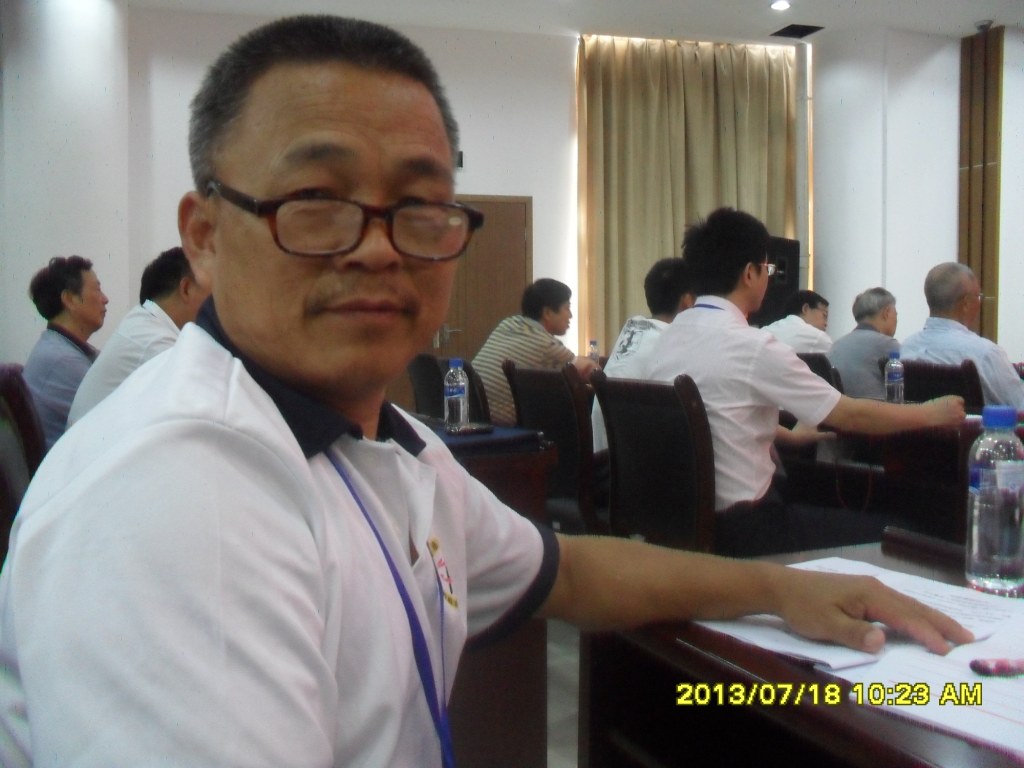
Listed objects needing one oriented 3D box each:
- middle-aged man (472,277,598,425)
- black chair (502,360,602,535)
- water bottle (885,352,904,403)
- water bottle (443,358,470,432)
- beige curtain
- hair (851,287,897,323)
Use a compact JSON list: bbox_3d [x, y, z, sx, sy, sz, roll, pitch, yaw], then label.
[{"bbox_3d":[0.190,0.182,4.165,0.750,1.220,0.500,-1,3,-12],"label":"middle-aged man"},{"bbox_3d":[0.318,0.373,3.400,0.580,0.920,0.500,-1,3,-24],"label":"black chair"},{"bbox_3d":[1.320,-0.021,3.574,0.062,0.183,0.062,-1,3,-22],"label":"water bottle"},{"bbox_3d":[-0.137,0.027,2.575,0.061,0.183,0.061,0,3,0],"label":"water bottle"},{"bbox_3d":[1.537,-1.188,8.910,2.020,3.450,0.140,-1,3,-12],"label":"beige curtain"},{"bbox_3d":[1.571,-0.340,4.488,0.180,0.155,0.155,-1,3,-22],"label":"hair"}]

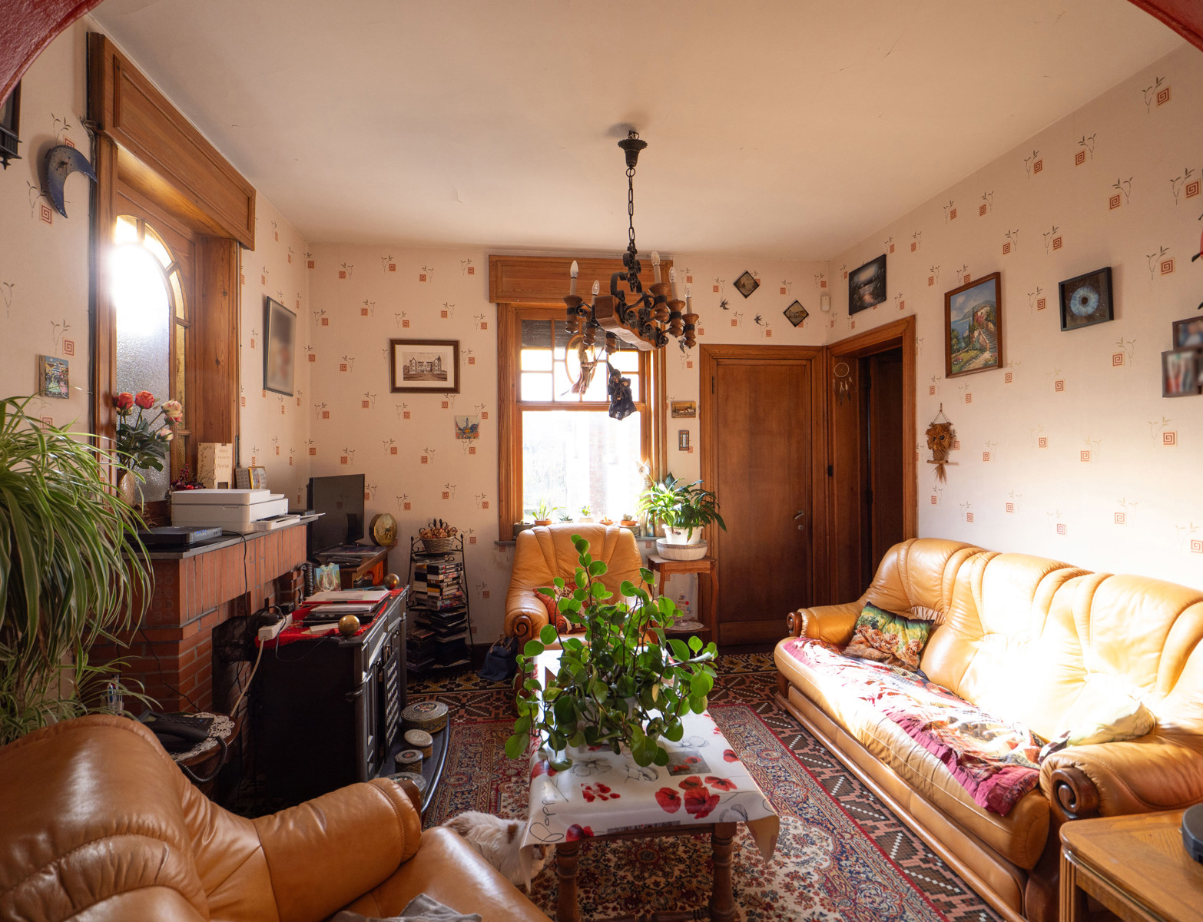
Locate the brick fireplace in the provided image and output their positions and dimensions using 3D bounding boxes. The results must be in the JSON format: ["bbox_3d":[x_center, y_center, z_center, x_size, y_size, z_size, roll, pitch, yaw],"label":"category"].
[{"bbox_3d":[-1.581,0.852,2.347,0.382,1.132,1.177,0,0,-8],"label":"brick fireplace"}]

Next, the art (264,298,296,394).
[{"bbox_3d":[-1.898,-0.659,3.373,0.025,0.528,0.407,2,0,-8],"label":"art"}]

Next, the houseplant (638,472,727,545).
[{"bbox_3d":[0.537,0.353,3.968,0.573,0.563,0.483,0,0,-8],"label":"houseplant"}]

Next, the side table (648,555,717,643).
[{"bbox_3d":[0.570,1.046,4.029,0.453,0.704,0.312,0,0,-8],"label":"side table"}]

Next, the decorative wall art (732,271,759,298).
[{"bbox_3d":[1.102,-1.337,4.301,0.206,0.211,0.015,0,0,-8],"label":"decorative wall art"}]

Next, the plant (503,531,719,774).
[{"bbox_3d":[0.032,0.573,1.901,0.644,0.654,0.563,0,0,0],"label":"plant"}]

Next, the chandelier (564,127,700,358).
[{"bbox_3d":[0.141,-1.006,2.545,0.533,0.976,0.604,0,0,21],"label":"chandelier"}]

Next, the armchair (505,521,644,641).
[{"bbox_3d":[-0.128,0.916,3.569,0.936,0.976,0.925,0,0,-8],"label":"armchair"}]

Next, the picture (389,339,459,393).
[{"bbox_3d":[-1.229,-0.660,3.968,0.475,0.375,0.025,0,0,-8],"label":"picture"}]

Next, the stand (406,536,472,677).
[{"bbox_3d":[-1.092,0.928,3.808,0.453,0.966,0.302,0,0,-8],"label":"stand"}]

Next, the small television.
[{"bbox_3d":[-1.520,0.339,3.285,0.161,0.488,0.684,0,0,-2],"label":"small television"}]

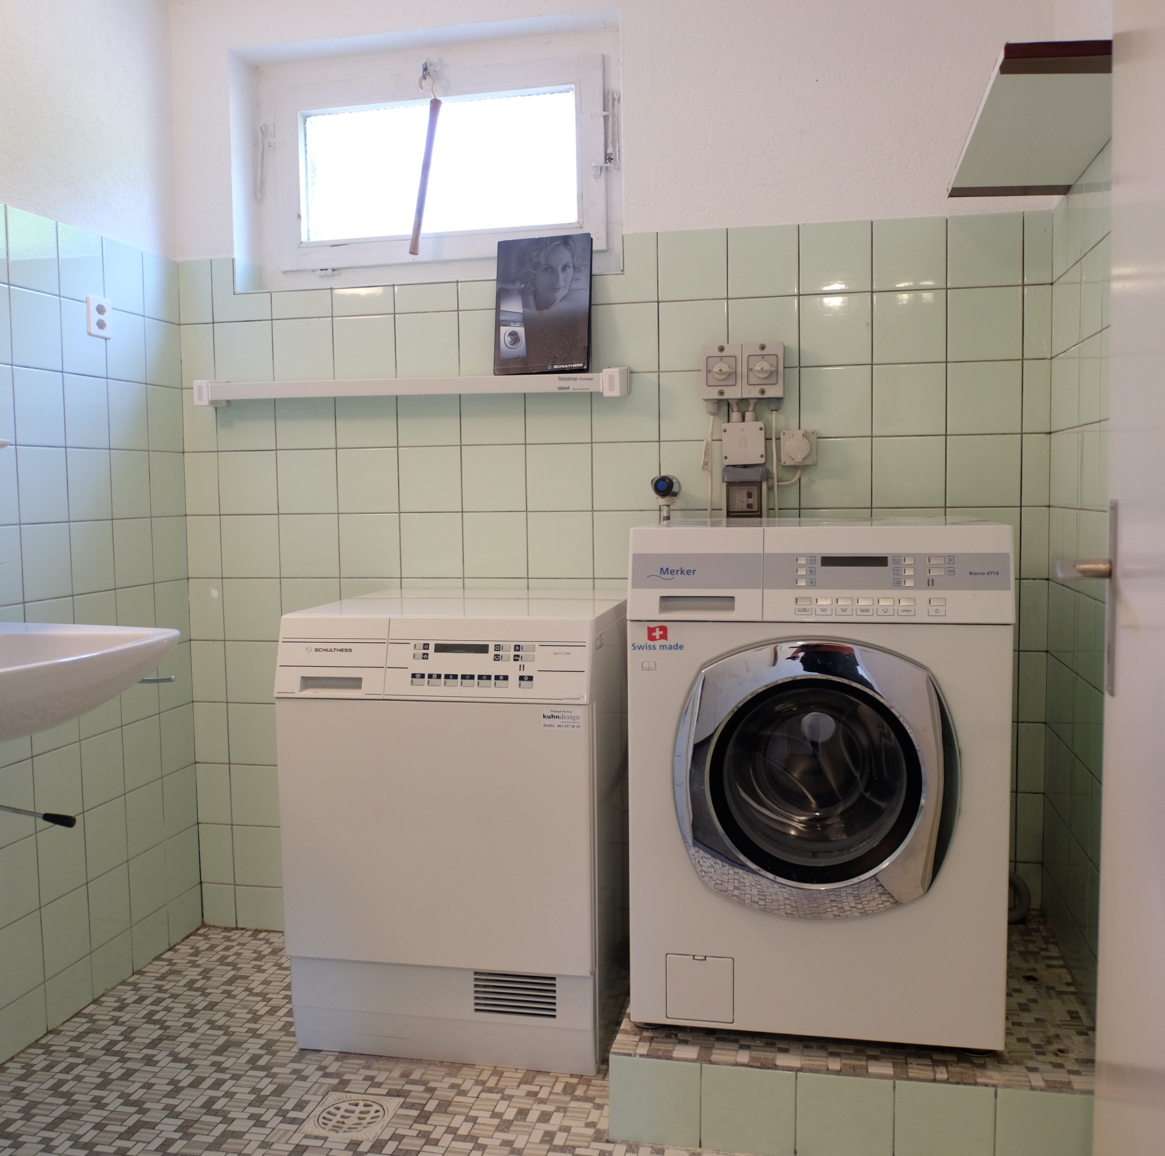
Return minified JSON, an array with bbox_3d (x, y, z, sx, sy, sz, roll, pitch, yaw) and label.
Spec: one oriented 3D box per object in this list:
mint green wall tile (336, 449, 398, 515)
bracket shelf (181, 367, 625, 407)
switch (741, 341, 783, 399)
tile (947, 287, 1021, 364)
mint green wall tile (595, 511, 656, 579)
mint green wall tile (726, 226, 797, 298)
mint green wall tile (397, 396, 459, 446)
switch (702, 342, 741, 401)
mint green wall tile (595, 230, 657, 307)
[{"bbox_3d":[-0.494,-0.224,2.705,0.149,0.149,0.010,0,4,12],"label":"mint green wall tile"},{"bbox_3d":[-0.393,-0.424,2.618,1.007,0.060,0.085,0,5,12],"label":"bracket shelf"},{"bbox_3d":[0.380,-0.434,2.449,0.086,0.117,0.070,0,5,11],"label":"switch"},{"bbox_3d":[0.828,-0.520,2.394,0.148,0.148,0.010,0,5,11],"label":"tile"},{"bbox_3d":[0.098,-0.075,2.577,0.148,0.148,0.008,0,5,11],"label":"mint green wall tile"},{"bbox_3d":[0.392,-0.681,2.521,0.150,0.144,0.010,0,4,12],"label":"mint green wall tile"},{"bbox_3d":[-0.346,-0.372,2.643,0.150,0.150,0.010,0,5,12],"label":"mint green wall tile"},{"bbox_3d":[0.299,-0.434,2.474,0.083,0.110,0.088,0,5,12],"label":"switch"},{"bbox_3d":[0.090,-0.670,2.531,0.148,0.148,0.010,0,5,11],"label":"mint green wall tile"}]

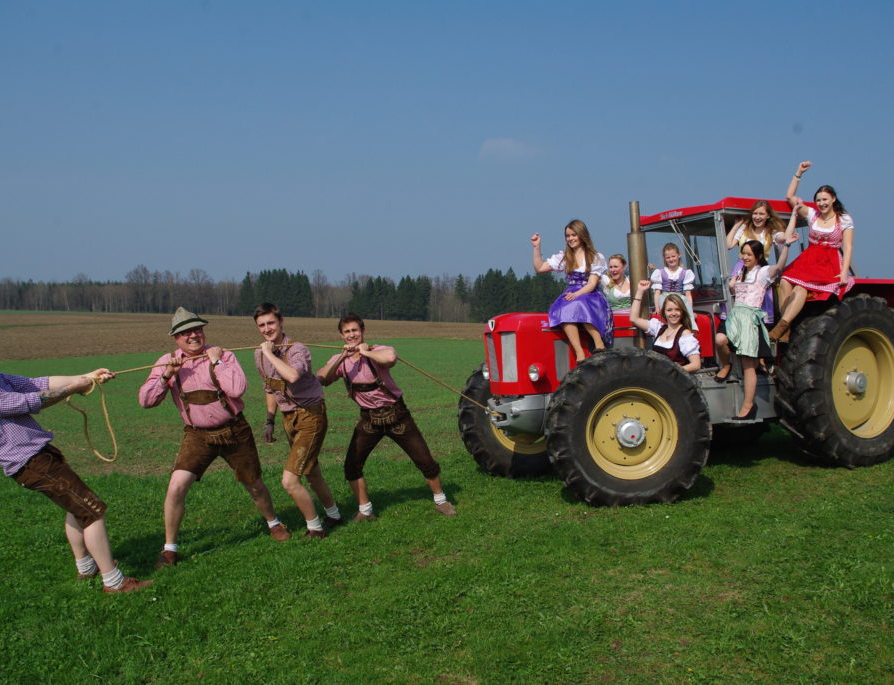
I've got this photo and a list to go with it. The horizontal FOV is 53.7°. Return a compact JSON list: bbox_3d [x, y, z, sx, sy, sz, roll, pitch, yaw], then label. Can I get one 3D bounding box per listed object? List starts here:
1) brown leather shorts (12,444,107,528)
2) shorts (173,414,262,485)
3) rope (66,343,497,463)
[{"bbox_3d":[-2.273,0.834,5.150,0.310,0.540,0.380,-46,21,-21],"label":"brown leather shorts"},{"bbox_3d":[-1.522,0.713,5.880,0.580,0.460,0.340,-5,1,-25],"label":"shorts"},{"bbox_3d":[-0.930,0.370,6.680,3.750,0.750,0.300,-1,1,-42],"label":"rope"}]

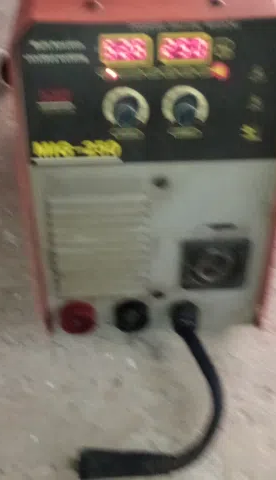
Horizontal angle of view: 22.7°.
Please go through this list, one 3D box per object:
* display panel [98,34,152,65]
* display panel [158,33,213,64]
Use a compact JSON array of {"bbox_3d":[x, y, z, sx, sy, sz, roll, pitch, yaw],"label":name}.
[{"bbox_3d":[-0.011,-0.169,0.613,0.046,0.027,0.010,-2,22,-1],"label":"display panel"},{"bbox_3d":[0.042,-0.171,0.613,0.046,0.027,0.010,-2,22,-1],"label":"display panel"}]

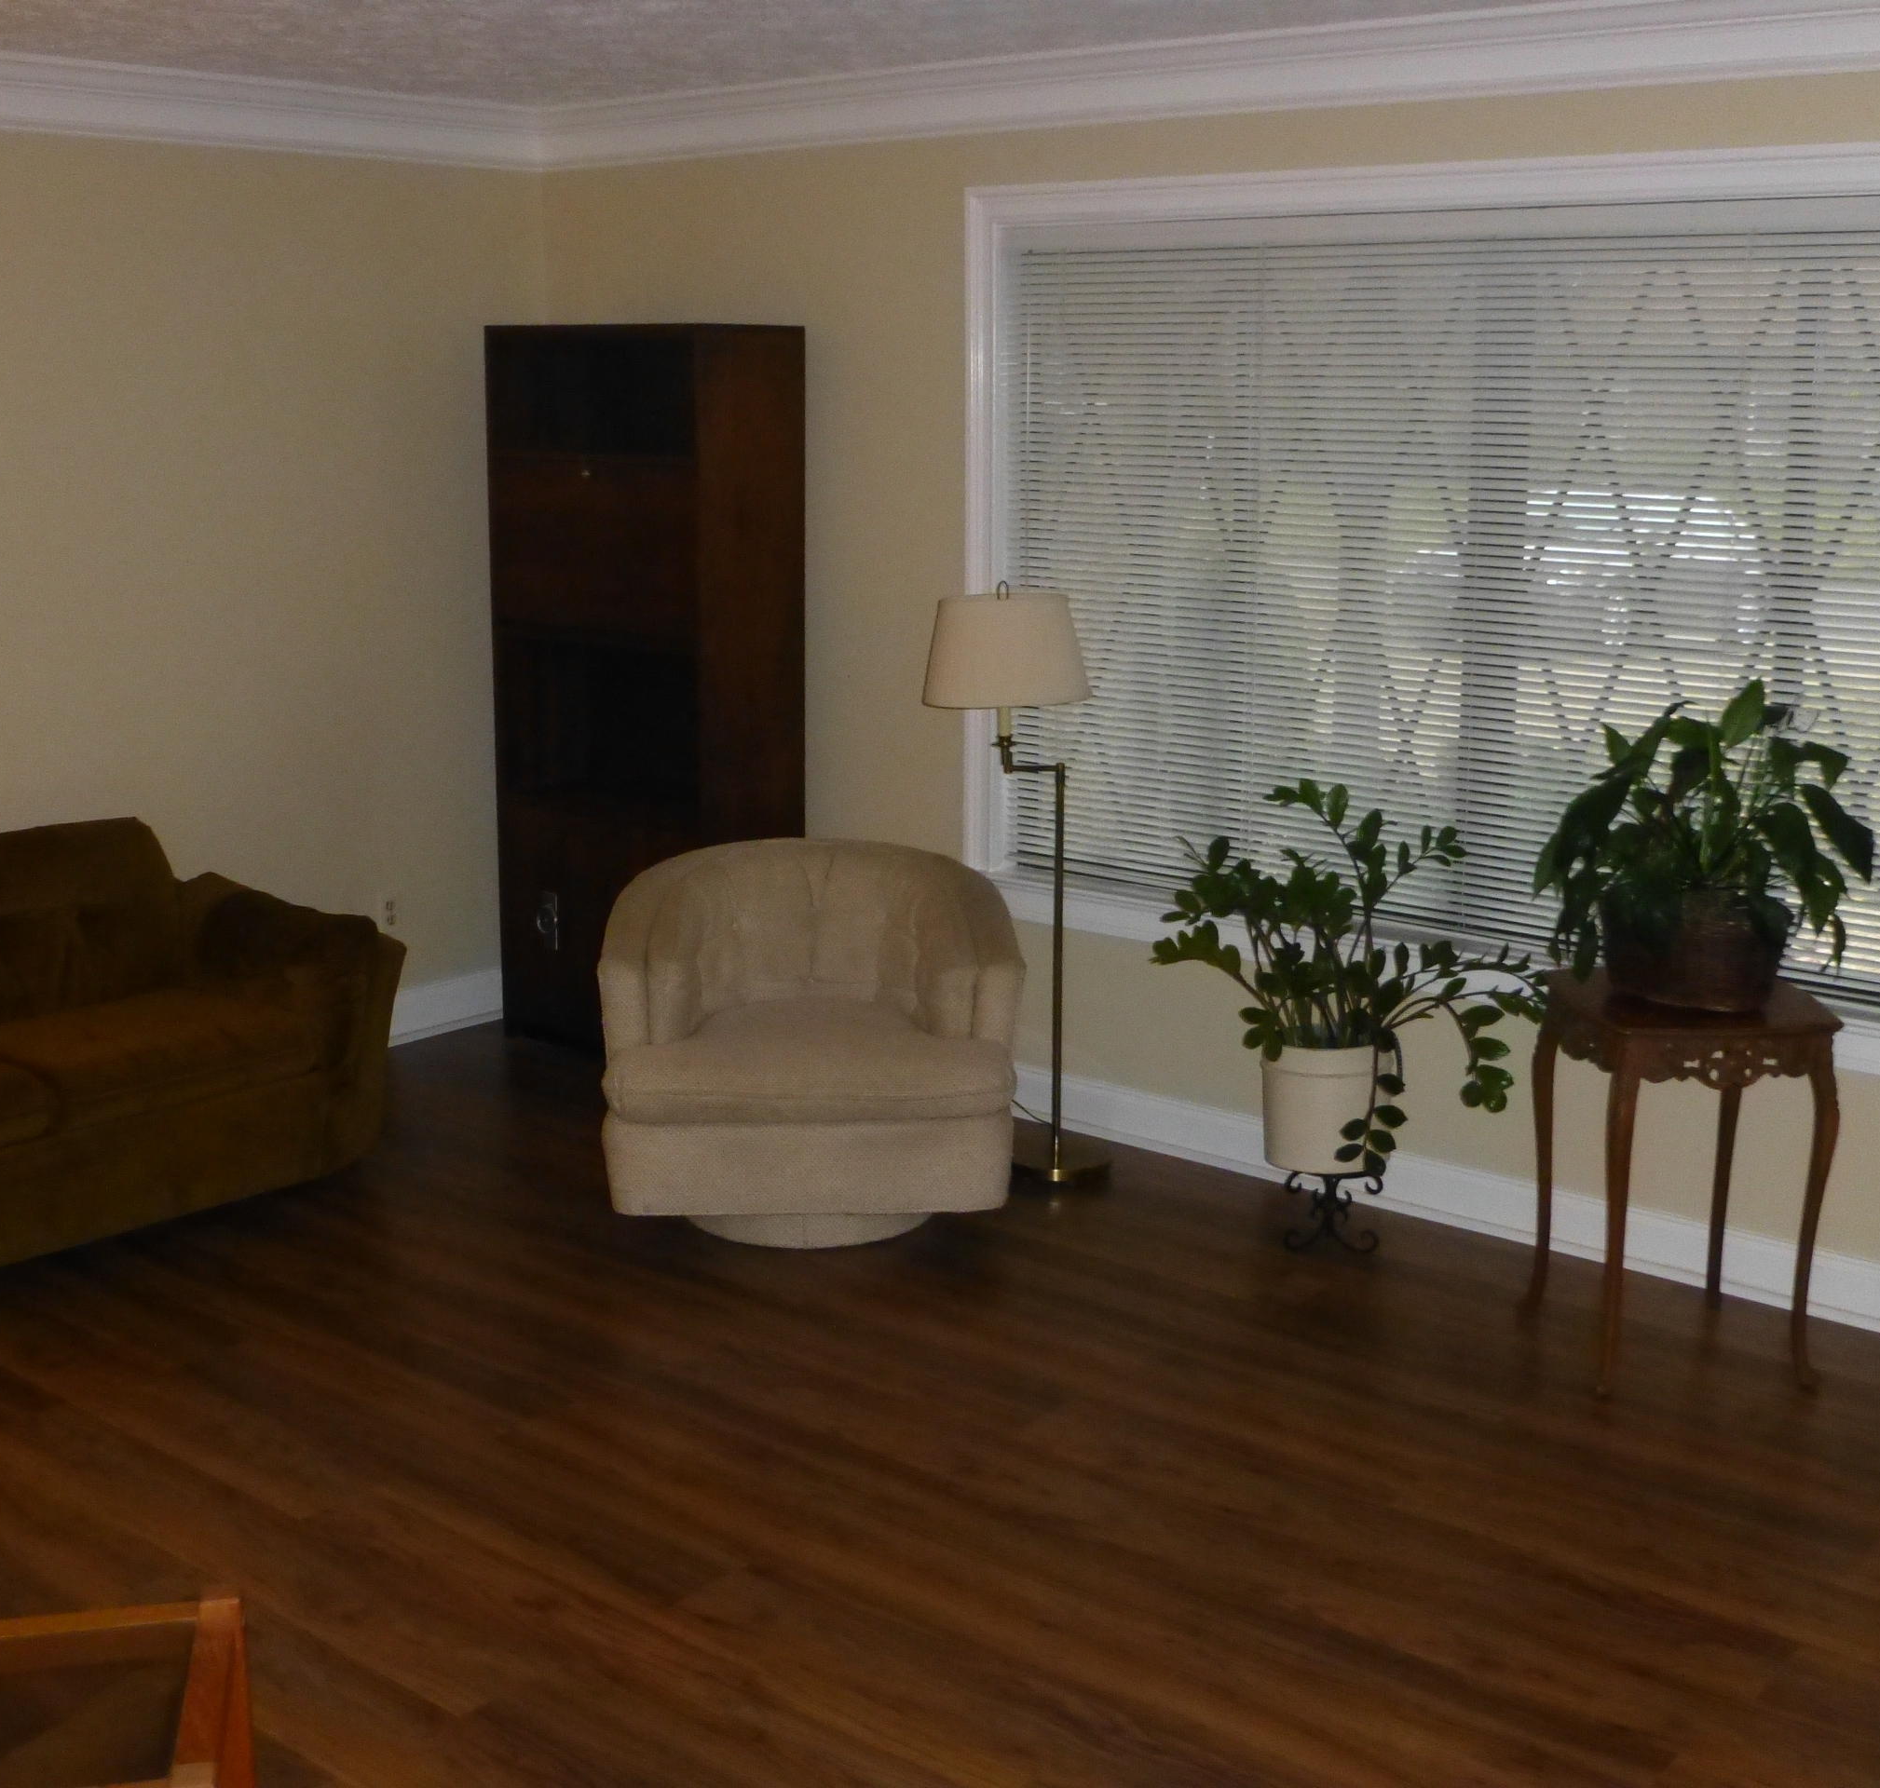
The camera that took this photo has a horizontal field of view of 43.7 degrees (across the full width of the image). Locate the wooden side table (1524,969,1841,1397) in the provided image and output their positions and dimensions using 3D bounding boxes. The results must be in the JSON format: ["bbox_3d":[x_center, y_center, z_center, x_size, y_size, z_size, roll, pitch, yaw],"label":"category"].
[{"bbox_3d":[1.331,0.514,4.252,0.396,0.684,0.396,-1,13,-6],"label":"wooden side table"}]

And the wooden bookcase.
[{"bbox_3d":[-0.760,-0.494,5.986,0.743,1.861,0.342,10,17,38],"label":"wooden bookcase"}]

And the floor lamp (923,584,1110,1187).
[{"bbox_3d":[0.179,-0.027,5.184,0.427,1.314,0.360,1,13,3],"label":"floor lamp"}]

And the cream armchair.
[{"bbox_3d":[-0.287,0.306,5.036,0.850,0.731,0.747,-1,13,-3],"label":"cream armchair"}]

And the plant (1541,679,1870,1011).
[{"bbox_3d":[1.342,-0.098,4.123,0.569,0.565,0.522,4,14,18],"label":"plant"}]

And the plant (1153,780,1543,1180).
[{"bbox_3d":[0.814,0.164,4.722,0.779,0.774,0.648,2,13,10],"label":"plant"}]

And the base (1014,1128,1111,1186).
[{"bbox_3d":[0.265,0.602,5.325,0.254,0.026,0.254,1,13,3],"label":"base"}]

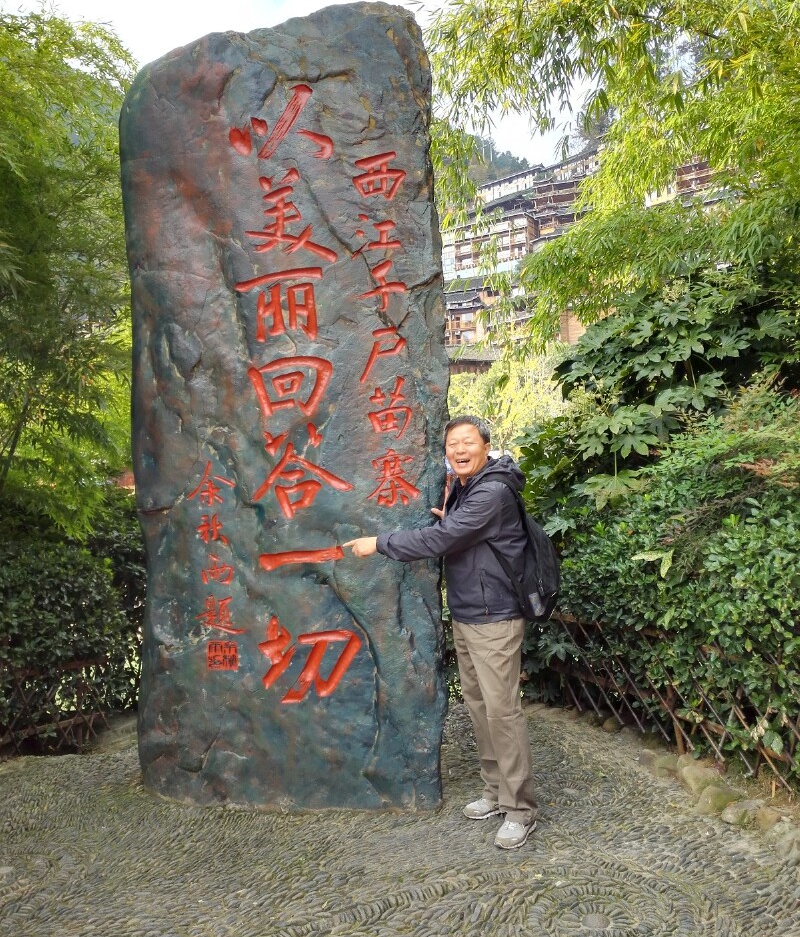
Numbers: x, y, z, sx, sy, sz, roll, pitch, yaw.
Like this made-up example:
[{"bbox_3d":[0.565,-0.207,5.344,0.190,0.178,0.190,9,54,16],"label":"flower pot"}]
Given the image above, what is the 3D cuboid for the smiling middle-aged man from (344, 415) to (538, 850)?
[{"bbox_3d":[0.200,0.620,3.610,0.710,1.680,0.560,0,0,-26],"label":"smiling middle-aged man"}]

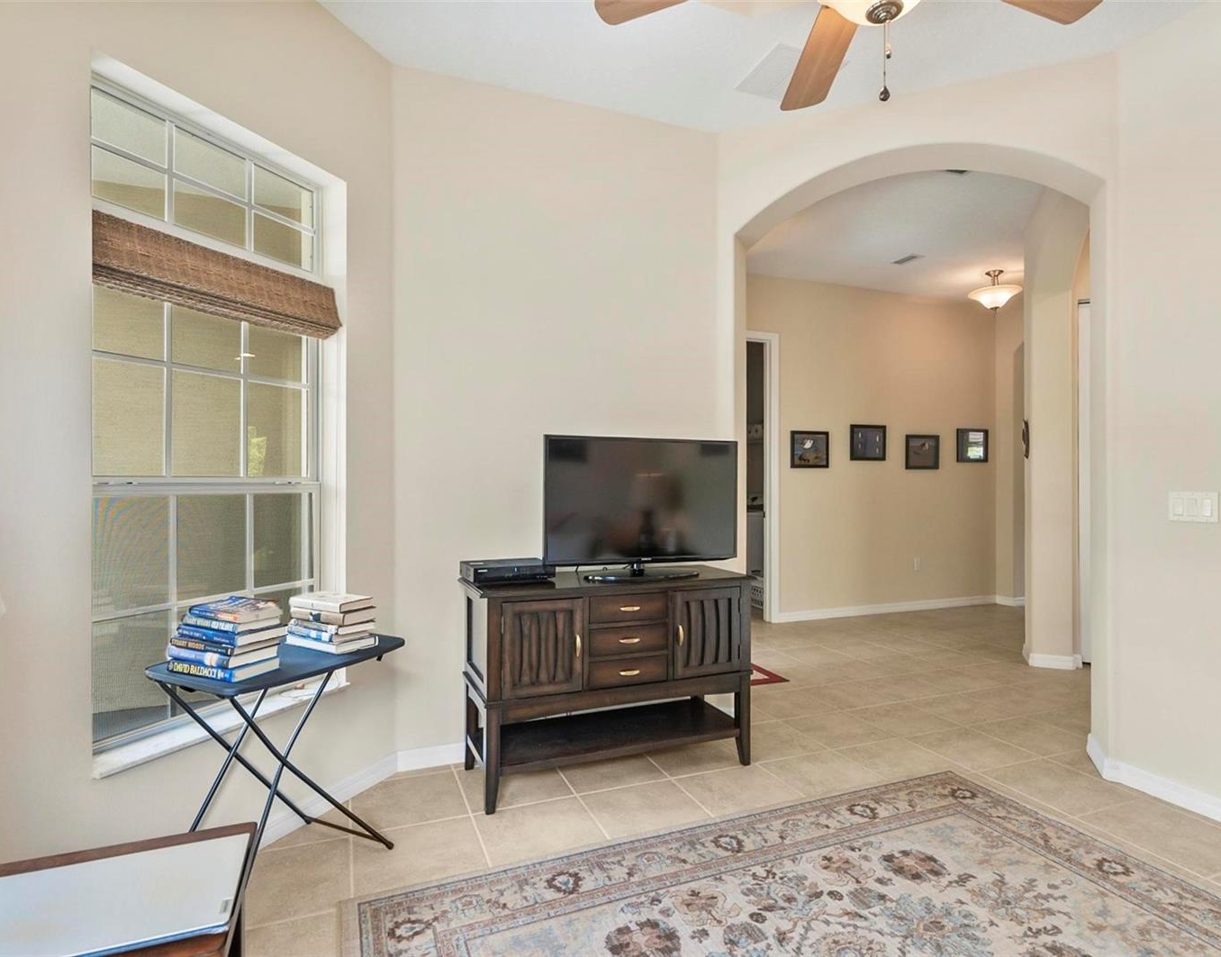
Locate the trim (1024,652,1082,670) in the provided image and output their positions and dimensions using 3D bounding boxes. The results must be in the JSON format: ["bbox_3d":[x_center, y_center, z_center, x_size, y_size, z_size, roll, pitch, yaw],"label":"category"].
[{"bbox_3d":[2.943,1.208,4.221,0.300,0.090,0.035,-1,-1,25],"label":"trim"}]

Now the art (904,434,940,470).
[{"bbox_3d":[2.983,-0.249,6.108,0.410,0.325,0.025,0,-1,-20],"label":"art"}]

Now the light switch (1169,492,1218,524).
[{"bbox_3d":[2.243,0.112,2.462,0.012,0.113,0.160,0,-1,-20],"label":"light switch"}]

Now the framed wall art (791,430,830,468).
[{"bbox_3d":[1.770,-0.256,5.660,0.410,0.325,0.025,0,-1,-20],"label":"framed wall art"}]

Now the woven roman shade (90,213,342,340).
[{"bbox_3d":[-1.349,-0.690,2.277,0.090,0.220,0.910,-1,-1,25],"label":"woven roman shade"}]

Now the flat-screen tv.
[{"bbox_3d":[0.159,0.129,2.869,0.940,0.615,0.200,0,-1,-20],"label":"flat-screen tv"}]

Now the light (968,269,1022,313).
[{"bbox_3d":[3.280,-1.592,5.450,0.400,0.350,0.400,0,-1,-20],"label":"light"}]

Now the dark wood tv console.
[{"bbox_3d":[-0.001,0.849,2.801,1.175,0.825,0.470,0,-1,-20],"label":"dark wood tv console"}]

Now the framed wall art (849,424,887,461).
[{"bbox_3d":[2.377,-0.328,5.885,0.410,0.325,0.025,0,-1,-20],"label":"framed wall art"}]

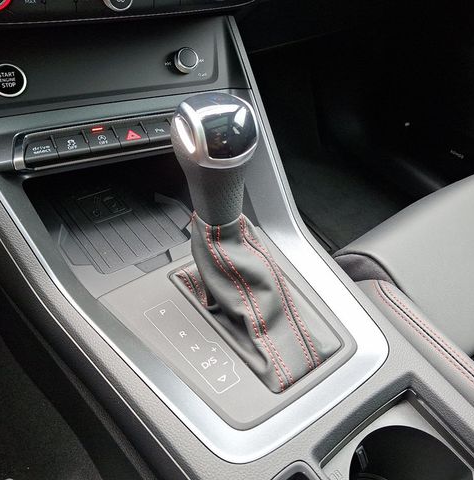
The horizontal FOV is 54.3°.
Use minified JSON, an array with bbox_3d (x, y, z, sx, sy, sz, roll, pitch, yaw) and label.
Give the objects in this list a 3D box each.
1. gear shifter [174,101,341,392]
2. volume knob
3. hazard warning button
[{"bbox_3d":[0.014,-0.010,0.344,0.080,0.160,0.175,-25,50,-32],"label":"gear shifter"},{"bbox_3d":[-0.048,-0.169,0.439,0.021,0.021,0.014,-17,7,-27],"label":"volume knob"},{"bbox_3d":[-0.096,-0.093,0.418,0.026,0.010,0.021,-17,68,-27],"label":"hazard warning button"}]

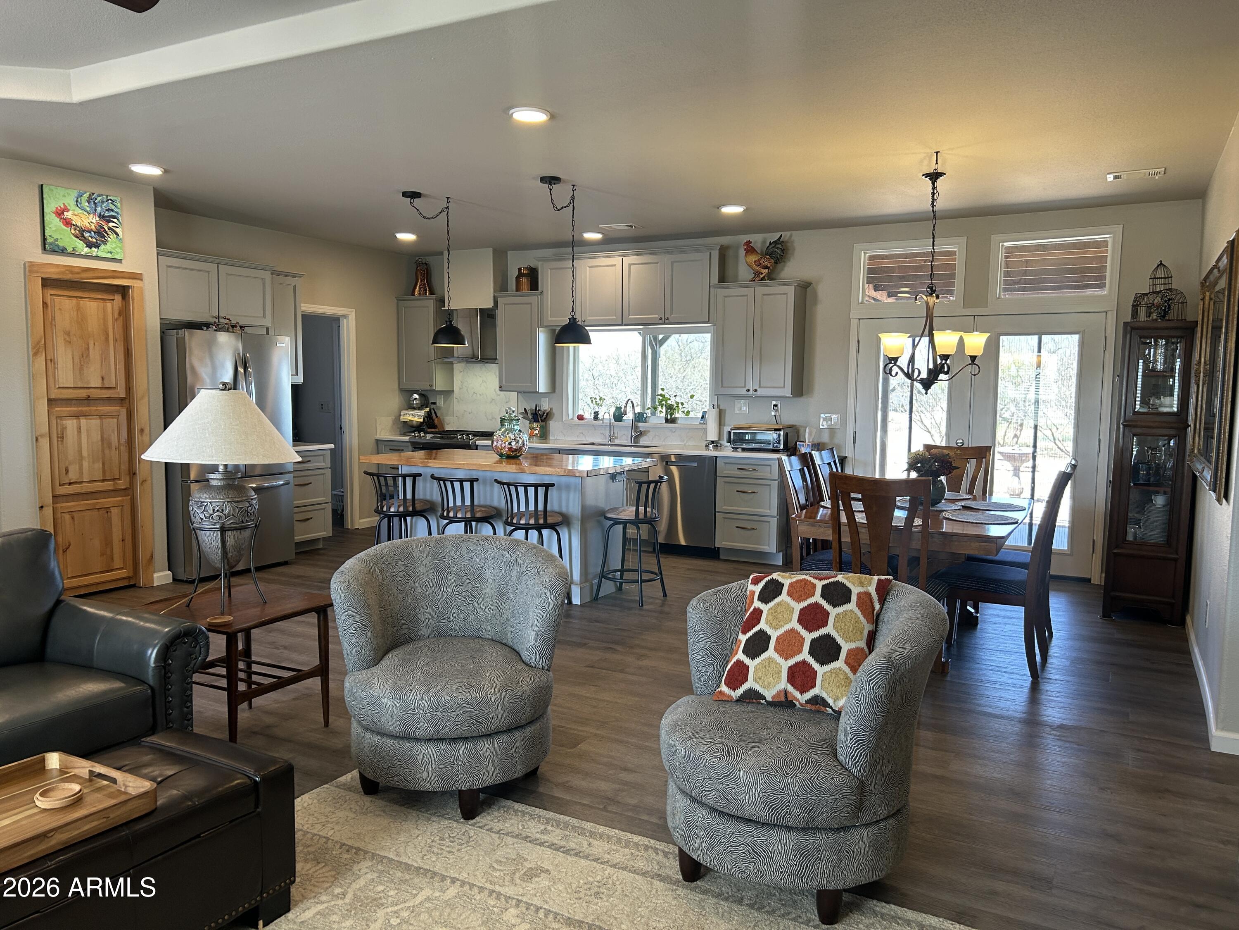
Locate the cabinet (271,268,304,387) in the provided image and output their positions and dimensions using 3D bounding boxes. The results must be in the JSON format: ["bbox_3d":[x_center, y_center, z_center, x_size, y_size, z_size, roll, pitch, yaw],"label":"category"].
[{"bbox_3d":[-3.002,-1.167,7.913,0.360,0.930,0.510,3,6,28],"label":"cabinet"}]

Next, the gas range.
[{"bbox_3d":[-1.577,0.182,9.374,0.760,0.940,0.690,3,6,29],"label":"gas range"}]

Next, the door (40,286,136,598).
[{"bbox_3d":[-3.582,-0.149,6.264,0.060,2.050,0.610,3,6,28],"label":"door"}]

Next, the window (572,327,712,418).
[{"bbox_3d":[0.182,-0.835,8.738,1.500,0.860,0.100,3,6,28],"label":"window"}]

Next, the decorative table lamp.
[{"bbox_3d":[-1.633,0.120,3.835,0.655,0.920,0.655,-2,6,-23],"label":"decorative table lamp"}]

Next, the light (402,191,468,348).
[{"bbox_3d":[-1.309,-1.401,6.706,0.300,1.060,0.470,3,6,28],"label":"light"}]

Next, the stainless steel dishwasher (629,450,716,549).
[{"bbox_3d":[0.666,0.319,8.157,0.610,0.840,0.610,3,6,28],"label":"stainless steel dishwasher"}]

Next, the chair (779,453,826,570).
[{"bbox_3d":[1.258,0.487,5.428,0.570,1.070,0.460,4,6,33],"label":"chair"}]

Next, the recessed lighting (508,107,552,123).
[{"bbox_3d":[-0.435,-1.690,4.531,0.195,0.026,0.195,0,5,0],"label":"recessed lighting"}]

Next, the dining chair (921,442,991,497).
[{"bbox_3d":[2.131,0.420,6.047,0.480,1.080,0.590,3,6,29],"label":"dining chair"}]

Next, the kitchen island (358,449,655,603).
[{"bbox_3d":[-0.798,0.412,6.707,1.880,0.930,1.030,3,6,28],"label":"kitchen island"}]

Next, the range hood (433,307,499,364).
[{"bbox_3d":[-1.487,-1.283,9.322,0.740,0.570,0.480,3,6,29],"label":"range hood"}]

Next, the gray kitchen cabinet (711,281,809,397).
[{"bbox_3d":[1.208,-1.063,7.917,0.765,0.953,0.380,3,6,28],"label":"gray kitchen cabinet"}]

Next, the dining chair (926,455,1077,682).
[{"bbox_3d":[2.025,0.531,4.957,0.650,1.060,0.490,3,6,29],"label":"dining chair"}]

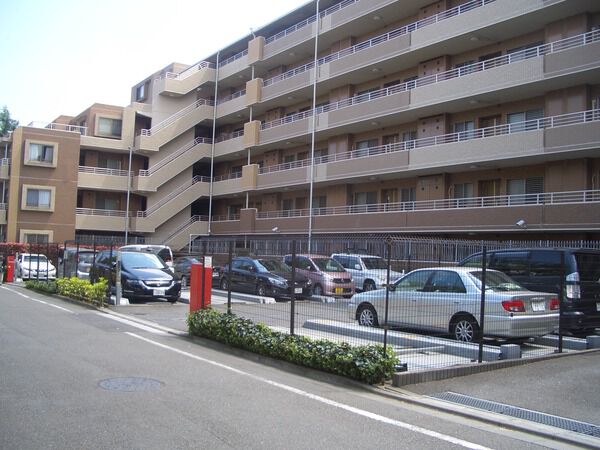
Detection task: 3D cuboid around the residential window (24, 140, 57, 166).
[{"bbox_3d":[-17.085,-4.665,40.103,2.000,1.670,0.250,4,-3,-31],"label":"residential window"}]

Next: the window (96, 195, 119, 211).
[{"bbox_3d":[-13.789,-1.534,43.300,1.650,1.150,0.120,4,-3,-32],"label":"window"}]

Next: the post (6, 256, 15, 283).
[{"bbox_3d":[-13.113,2.017,27.500,0.310,1.170,0.290,4,-3,-36],"label":"post"}]

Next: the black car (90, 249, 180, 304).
[{"bbox_3d":[-5.357,1.625,19.693,1.800,1.550,4.760,4,-3,-34],"label":"black car"}]

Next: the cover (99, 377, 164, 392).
[{"bbox_3d":[-2.039,1.924,7.320,0.770,0.040,0.770,4,-4,-37],"label":"cover"}]

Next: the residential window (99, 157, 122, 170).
[{"bbox_3d":[-14.186,-4.434,45.405,1.650,1.100,0.130,4,-3,-31],"label":"residential window"}]

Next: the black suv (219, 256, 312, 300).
[{"bbox_3d":[-1.441,1.982,23.130,1.750,1.470,4.400,4,-3,-35],"label":"black suv"}]

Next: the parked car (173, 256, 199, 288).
[{"bbox_3d":[-5.288,2.219,28.737,1.700,1.430,4.450,4,-3,-36],"label":"parked car"}]

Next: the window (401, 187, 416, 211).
[{"bbox_3d":[5.561,-1.307,31.002,0.130,1.150,1.060,4,-3,-36],"label":"window"}]

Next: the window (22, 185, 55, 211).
[{"bbox_3d":[-17.204,-1.711,39.953,2.000,1.670,0.250,4,-3,-31],"label":"window"}]

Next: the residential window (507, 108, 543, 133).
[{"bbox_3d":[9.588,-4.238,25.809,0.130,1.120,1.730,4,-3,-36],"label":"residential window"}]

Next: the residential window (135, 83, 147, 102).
[{"bbox_3d":[-14.070,-11.624,53.632,0.150,1.500,1.900,4,-3,-36],"label":"residential window"}]

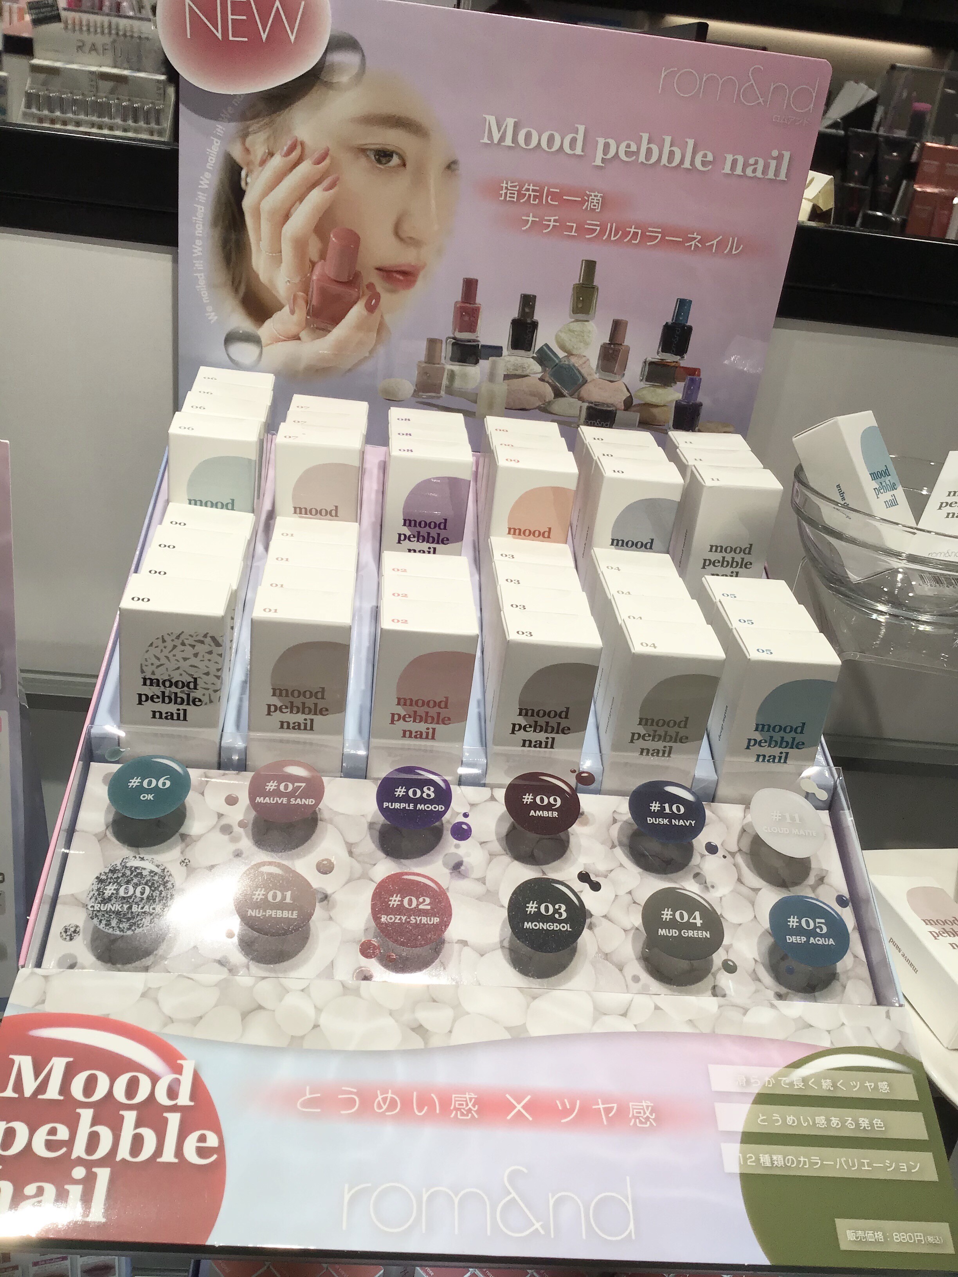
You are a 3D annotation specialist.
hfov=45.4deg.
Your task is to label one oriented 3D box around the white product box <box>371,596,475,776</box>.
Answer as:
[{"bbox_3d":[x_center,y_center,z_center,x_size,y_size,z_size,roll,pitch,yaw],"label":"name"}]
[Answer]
[{"bbox_3d":[-0.021,0.021,0.402,0.032,0.065,0.021,4,29,-7],"label":"white product box"}]

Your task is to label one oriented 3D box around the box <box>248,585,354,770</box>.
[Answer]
[{"bbox_3d":[-0.062,0.017,0.398,0.032,0.065,0.021,4,31,-6],"label":"box"}]

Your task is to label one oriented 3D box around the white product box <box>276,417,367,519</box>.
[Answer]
[{"bbox_3d":[-0.064,-0.050,0.458,0.032,0.065,0.021,4,30,-5],"label":"white product box"}]

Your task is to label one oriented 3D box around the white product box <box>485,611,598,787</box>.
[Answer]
[{"bbox_3d":[0.022,0.028,0.437,0.035,0.072,0.024,4,29,-6],"label":"white product box"}]

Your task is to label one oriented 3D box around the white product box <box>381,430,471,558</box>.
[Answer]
[{"bbox_3d":[-0.024,-0.050,0.505,0.035,0.072,0.024,4,29,-6],"label":"white product box"}]

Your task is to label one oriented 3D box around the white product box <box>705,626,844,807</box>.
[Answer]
[{"bbox_3d":[0.103,0.030,0.411,0.032,0.065,0.021,3,30,-5],"label":"white product box"}]

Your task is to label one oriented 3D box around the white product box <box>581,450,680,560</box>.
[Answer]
[{"bbox_3d":[0.062,-0.041,0.479,0.032,0.065,0.021,4,30,-6],"label":"white product box"}]

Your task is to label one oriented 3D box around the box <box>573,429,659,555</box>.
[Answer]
[{"bbox_3d":[0.060,-0.050,0.498,0.032,0.065,0.021,3,30,-5],"label":"box"}]

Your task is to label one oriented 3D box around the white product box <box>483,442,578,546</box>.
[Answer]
[{"bbox_3d":[0.021,-0.046,0.510,0.035,0.072,0.024,4,29,-6],"label":"white product box"}]

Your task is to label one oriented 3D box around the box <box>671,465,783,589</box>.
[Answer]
[{"bbox_3d":[0.109,-0.039,0.519,0.035,0.072,0.024,4,29,-6],"label":"box"}]

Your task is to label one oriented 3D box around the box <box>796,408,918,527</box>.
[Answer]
[{"bbox_3d":[0.162,-0.060,0.483,0.032,0.065,0.021,-18,-4,-43],"label":"box"}]

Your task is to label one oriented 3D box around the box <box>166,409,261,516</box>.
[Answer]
[{"bbox_3d":[-0.114,-0.057,0.493,0.035,0.072,0.024,4,29,-6],"label":"box"}]

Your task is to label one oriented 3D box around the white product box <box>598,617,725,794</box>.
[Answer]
[{"bbox_3d":[0.068,0.031,0.442,0.035,0.072,0.024,4,29,-6],"label":"white product box"}]

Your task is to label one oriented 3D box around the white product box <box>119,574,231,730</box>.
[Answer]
[{"bbox_3d":[-0.111,0.016,0.421,0.035,0.072,0.024,4,29,-6],"label":"white product box"}]

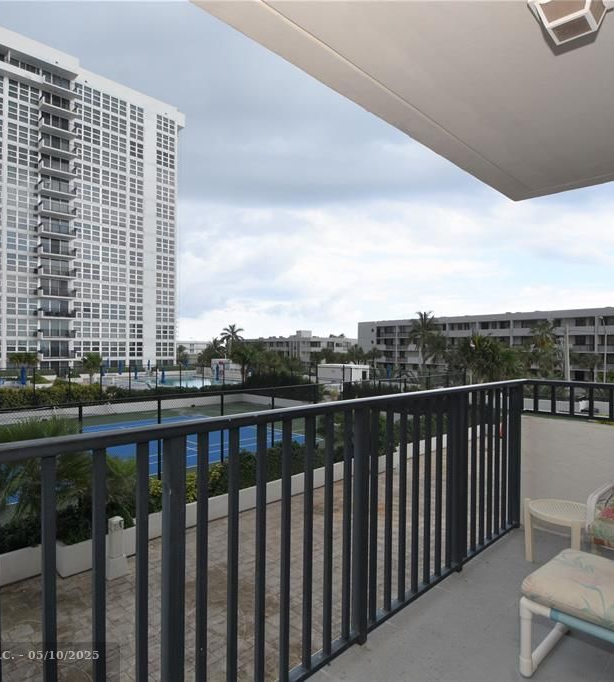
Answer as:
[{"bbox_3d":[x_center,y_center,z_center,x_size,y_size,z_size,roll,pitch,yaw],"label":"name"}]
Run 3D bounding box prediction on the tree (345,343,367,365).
[{"bbox_3d":[9.053,3.787,78.000,4.000,6.290,4.000,0,-1,0],"label":"tree"}]

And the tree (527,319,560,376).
[{"bbox_3d":[33.271,1.900,60.000,4.500,10.130,4.500,0,-1,0],"label":"tree"}]

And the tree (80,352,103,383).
[{"bbox_3d":[-23.495,2.946,46.500,2.600,3.380,2.600,0,-1,0],"label":"tree"}]

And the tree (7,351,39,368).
[{"bbox_3d":[-31.242,2.795,47.000,3.300,3.490,3.300,0,-1,0],"label":"tree"}]

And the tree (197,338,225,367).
[{"bbox_3d":[-14.107,2.712,63.000,4.100,6.160,4.100,0,-1,0],"label":"tree"}]

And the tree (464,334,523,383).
[{"bbox_3d":[17.054,2.887,39.000,5.300,6.960,5.300,0,-1,0],"label":"tree"}]

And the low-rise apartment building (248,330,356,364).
[{"bbox_3d":[-1.700,2.684,126.000,24.000,10.000,26.000,1,-1,-45],"label":"low-rise apartment building"}]

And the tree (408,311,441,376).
[{"bbox_3d":[20.662,0.922,75.000,5.800,12.570,5.800,0,-1,0],"label":"tree"}]

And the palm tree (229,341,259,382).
[{"bbox_3d":[-6.814,2.292,46.500,3.300,4.690,3.300,0,-1,0],"label":"palm tree"}]

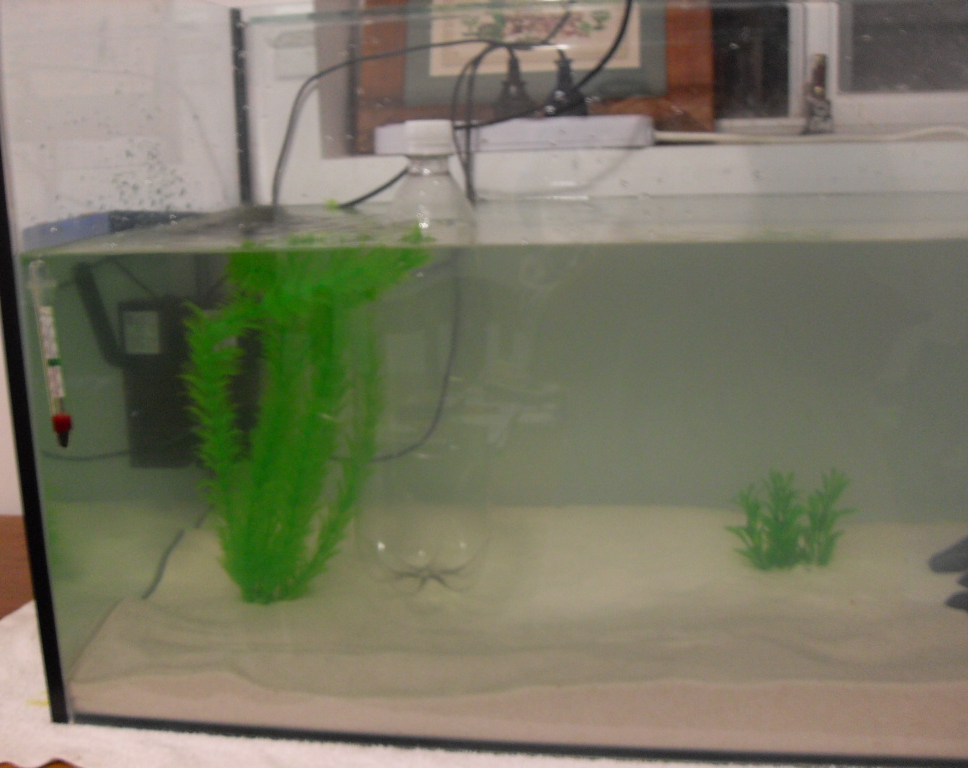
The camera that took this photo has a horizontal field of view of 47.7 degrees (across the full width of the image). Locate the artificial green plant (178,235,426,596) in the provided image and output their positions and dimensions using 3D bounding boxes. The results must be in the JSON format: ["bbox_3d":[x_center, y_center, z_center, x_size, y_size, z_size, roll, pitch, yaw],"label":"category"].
[{"bbox_3d":[-0.101,0.019,0.656,0.143,0.217,0.130,0,13,8],"label":"artificial green plant"}]

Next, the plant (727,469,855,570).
[{"bbox_3d":[0.195,0.086,0.702,0.082,0.061,0.066,0,13,8],"label":"plant"}]

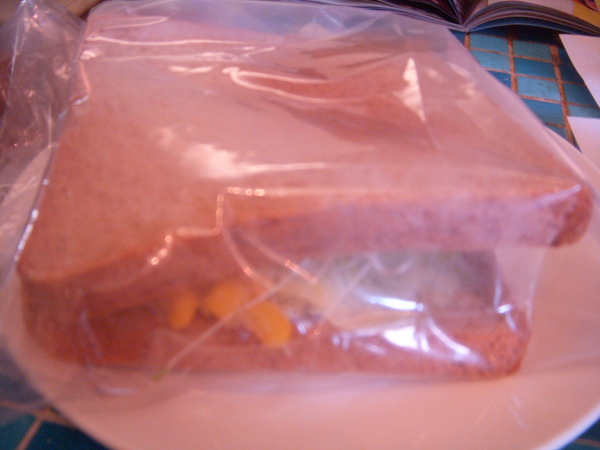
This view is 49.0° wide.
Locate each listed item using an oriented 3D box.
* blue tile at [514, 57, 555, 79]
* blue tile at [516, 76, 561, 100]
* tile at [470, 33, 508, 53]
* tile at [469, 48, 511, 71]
[{"bbox_3d":[0.122,-0.080,0.345,0.020,0.005,0.020,11,39,8],"label":"blue tile"},{"bbox_3d":[0.118,-0.066,0.327,0.020,0.005,0.020,11,39,8],"label":"blue tile"},{"bbox_3d":[0.105,-0.099,0.368,0.020,0.005,0.020,11,39,8],"label":"tile"},{"bbox_3d":[0.100,-0.085,0.350,0.020,0.005,0.020,11,39,8],"label":"tile"}]

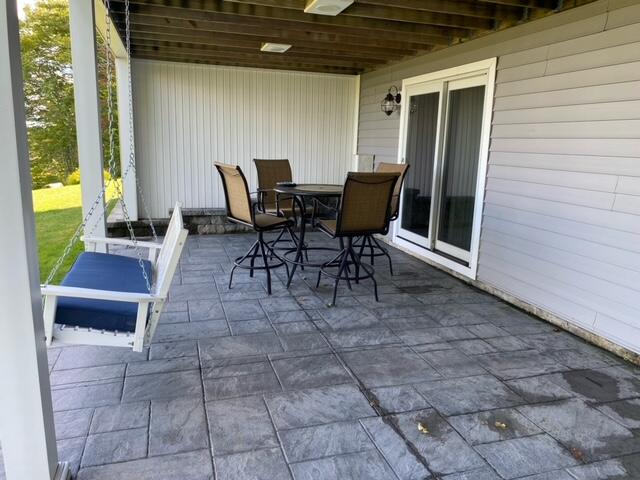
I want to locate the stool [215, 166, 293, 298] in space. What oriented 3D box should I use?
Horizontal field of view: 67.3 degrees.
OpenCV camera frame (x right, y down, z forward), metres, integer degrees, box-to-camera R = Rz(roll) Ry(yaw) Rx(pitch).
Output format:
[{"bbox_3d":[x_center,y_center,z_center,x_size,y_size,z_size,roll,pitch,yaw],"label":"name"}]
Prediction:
[{"bbox_3d":[-0.624,-0.137,4.732,0.665,1.202,0.600,-7,14,-37],"label":"stool"}]

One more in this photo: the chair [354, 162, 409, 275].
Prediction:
[{"bbox_3d":[0.557,-0.226,5.343,0.665,1.202,0.600,-6,14,-35],"label":"chair"}]

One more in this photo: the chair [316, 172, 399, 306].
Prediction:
[{"bbox_3d":[0.311,-0.050,4.444,0.600,1.202,0.665,-3,13,-23],"label":"chair"}]

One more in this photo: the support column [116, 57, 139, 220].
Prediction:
[{"bbox_3d":[-2.784,-1.420,6.944,0.170,2.295,0.170,-2,12,-17],"label":"support column"}]

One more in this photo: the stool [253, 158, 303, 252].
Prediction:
[{"bbox_3d":[-0.377,-0.291,5.522,0.600,1.202,0.665,-8,15,-40],"label":"stool"}]

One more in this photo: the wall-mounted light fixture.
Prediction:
[{"bbox_3d":[0.967,-1.903,6.586,0.265,0.410,0.220,-2,12,-17],"label":"wall-mounted light fixture"}]

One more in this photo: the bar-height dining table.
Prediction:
[{"bbox_3d":[0.012,-0.045,4.970,0.970,0.965,0.970,-2,12,-17],"label":"bar-height dining table"}]

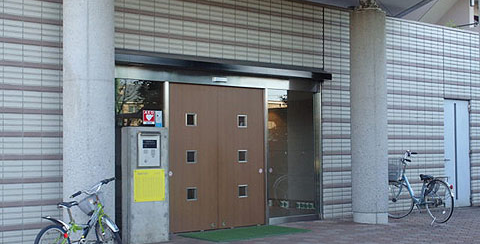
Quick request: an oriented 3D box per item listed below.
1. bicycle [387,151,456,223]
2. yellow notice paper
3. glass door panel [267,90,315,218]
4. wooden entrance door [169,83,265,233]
[{"bbox_3d":[2.863,1.061,11.751,0.600,1.100,1.760,1,-3,-25],"label":"bicycle"},{"bbox_3d":[-1.125,0.796,8.997,0.450,0.397,0.005,2,-3,-40],"label":"yellow notice paper"},{"bbox_3d":[0.807,0.509,11.476,1.022,1.997,0.040,2,-3,-40],"label":"glass door panel"},{"bbox_3d":[-0.300,0.519,10.567,1.775,2.087,0.050,2,-3,-40],"label":"wooden entrance door"}]

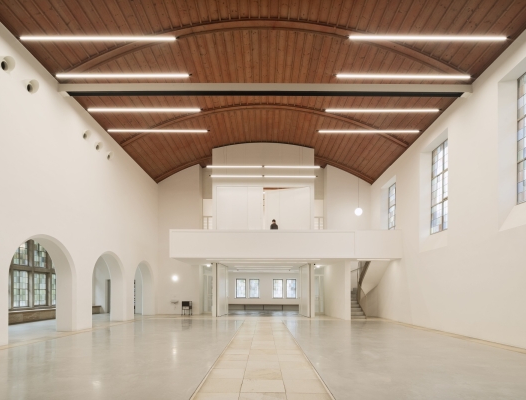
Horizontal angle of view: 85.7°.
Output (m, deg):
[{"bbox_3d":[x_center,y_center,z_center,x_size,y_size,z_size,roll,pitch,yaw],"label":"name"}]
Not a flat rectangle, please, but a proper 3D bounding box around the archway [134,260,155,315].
[{"bbox_3d":[-6.562,4.729,15.054,0.650,2.950,2.600,0,-10,0],"label":"archway"}]

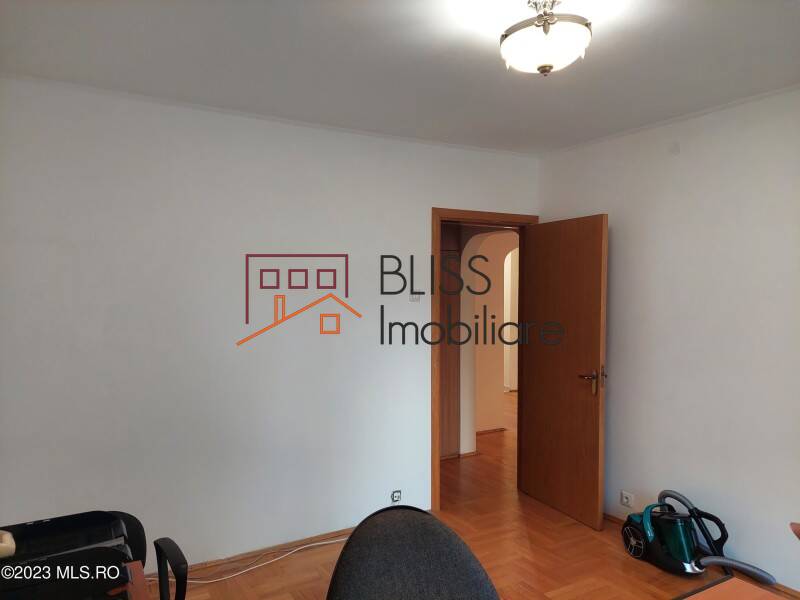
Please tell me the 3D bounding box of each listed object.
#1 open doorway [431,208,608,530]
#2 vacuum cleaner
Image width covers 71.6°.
[{"bbox_3d":[0.824,0.422,3.747,0.986,2.104,0.871,-1,2,-30],"label":"open doorway"},{"bbox_3d":[1.598,1.299,3.033,0.340,0.340,0.620,-1,2,-29],"label":"vacuum cleaner"}]

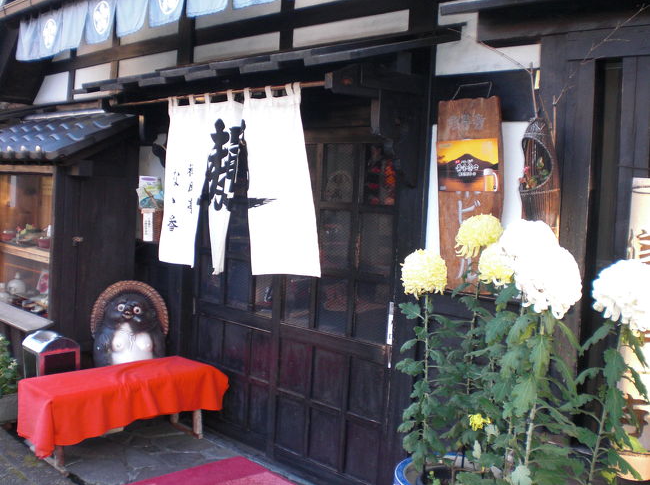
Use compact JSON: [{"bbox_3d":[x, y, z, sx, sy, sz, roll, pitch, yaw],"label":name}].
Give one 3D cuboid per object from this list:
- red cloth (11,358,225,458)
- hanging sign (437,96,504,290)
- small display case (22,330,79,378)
[{"bbox_3d":[-1.117,0.955,3.991,0.441,0.426,1.029,6,5,41],"label":"red cloth"},{"bbox_3d":[0.614,-0.193,3.051,0.300,0.825,0.040,4,8,42],"label":"hanging sign"},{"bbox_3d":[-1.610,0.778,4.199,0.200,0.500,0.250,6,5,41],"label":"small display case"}]

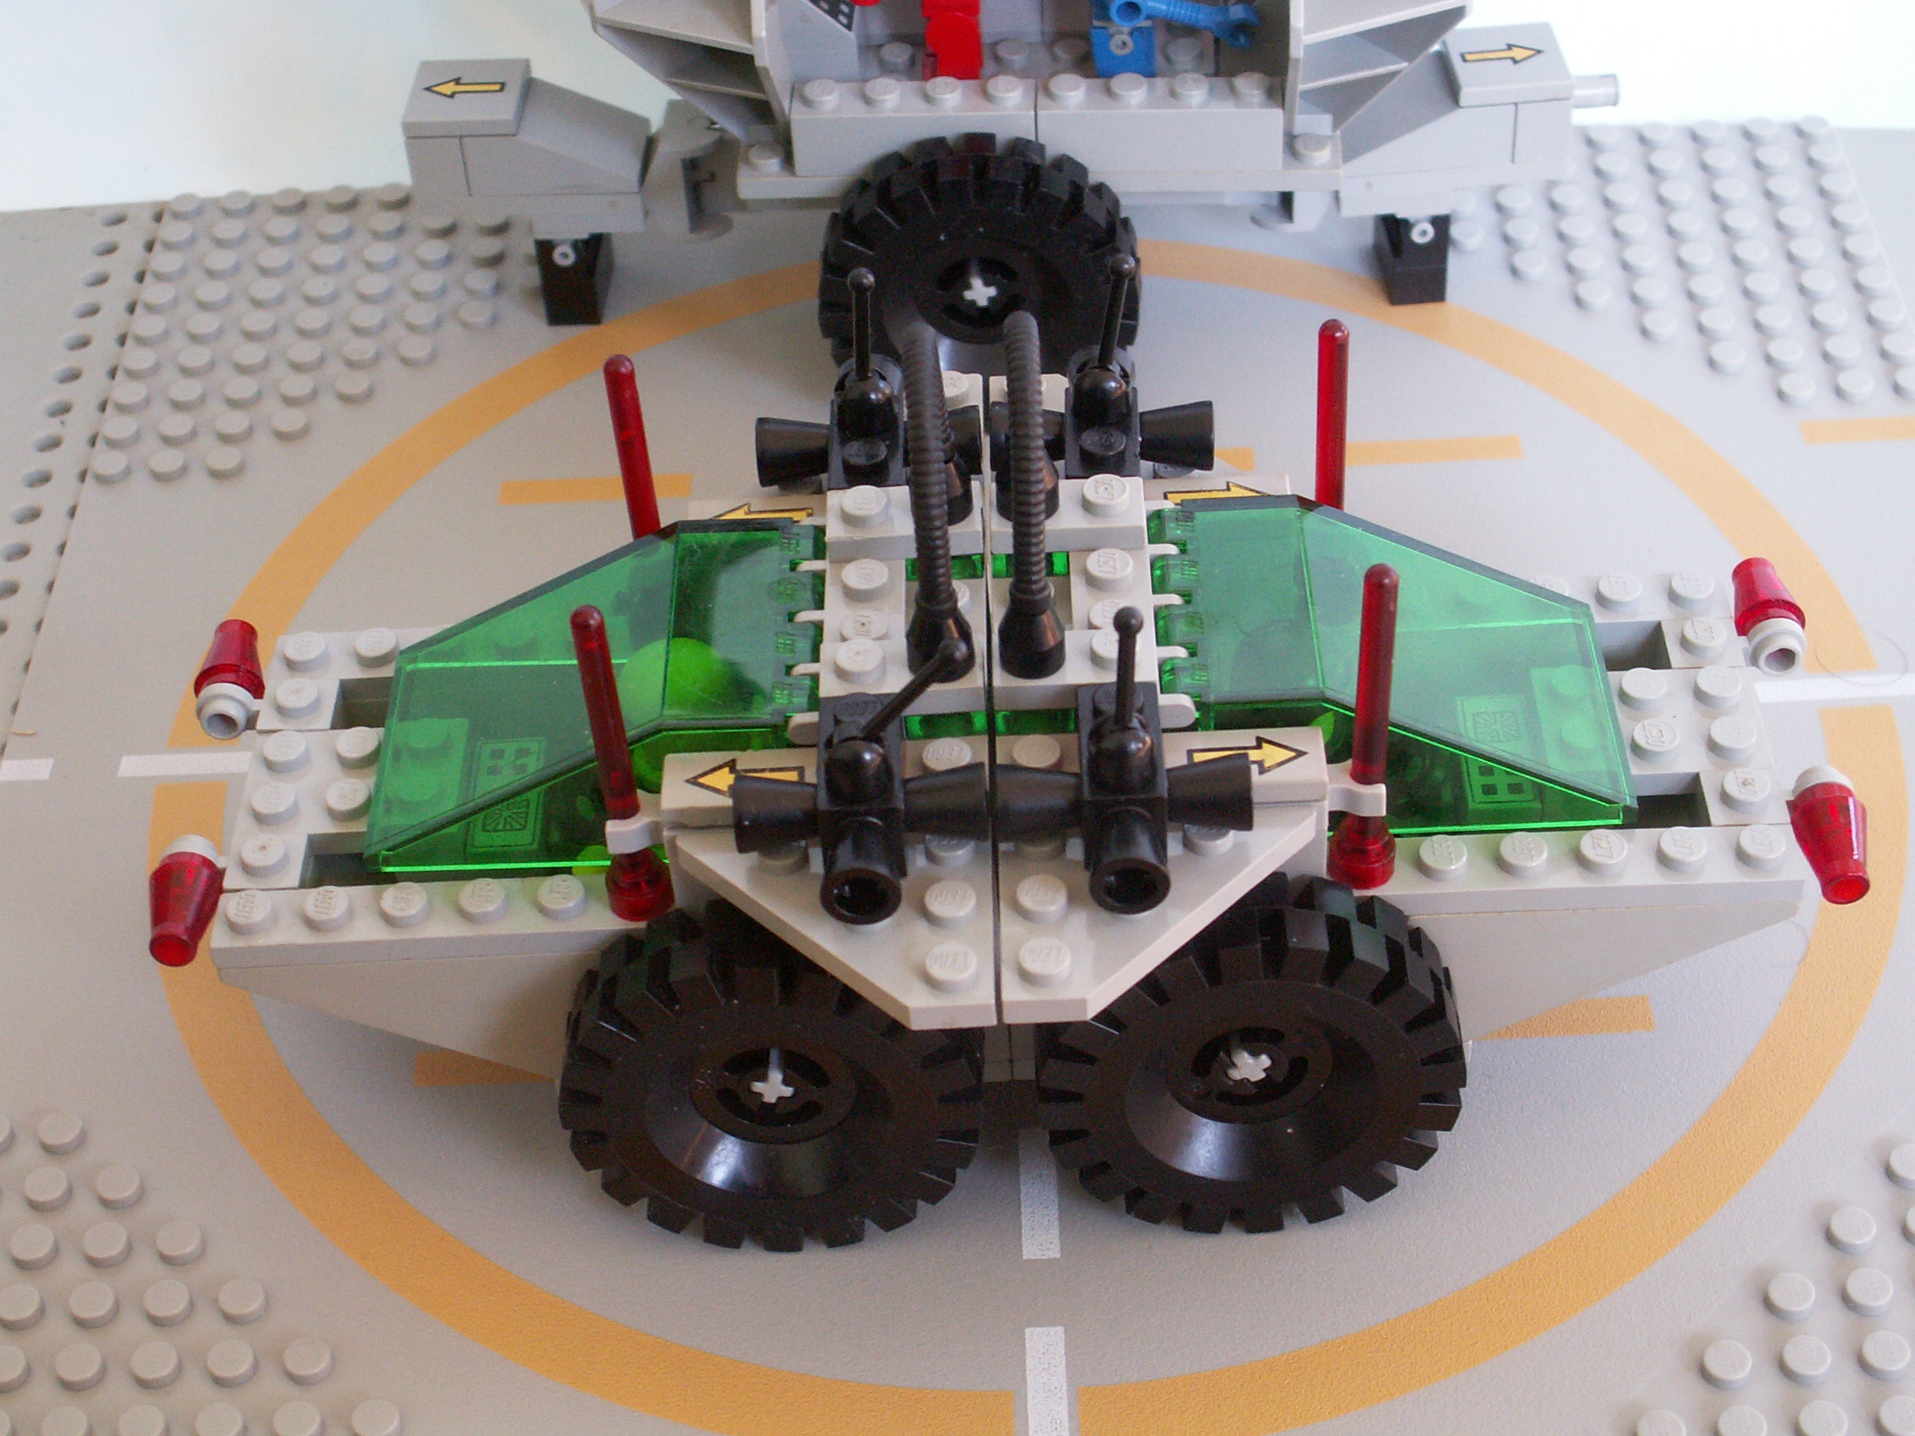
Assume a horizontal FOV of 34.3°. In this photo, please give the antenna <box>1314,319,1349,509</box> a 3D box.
[{"bbox_3d":[0.040,-0.026,0.332,0.007,0.039,0.007,-3,42,2],"label":"antenna"}]

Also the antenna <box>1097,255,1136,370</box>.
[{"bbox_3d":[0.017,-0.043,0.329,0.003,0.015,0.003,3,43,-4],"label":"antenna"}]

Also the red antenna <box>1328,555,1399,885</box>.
[{"bbox_3d":[0.040,0.001,0.302,0.007,0.039,0.007,-2,42,1],"label":"red antenna"}]

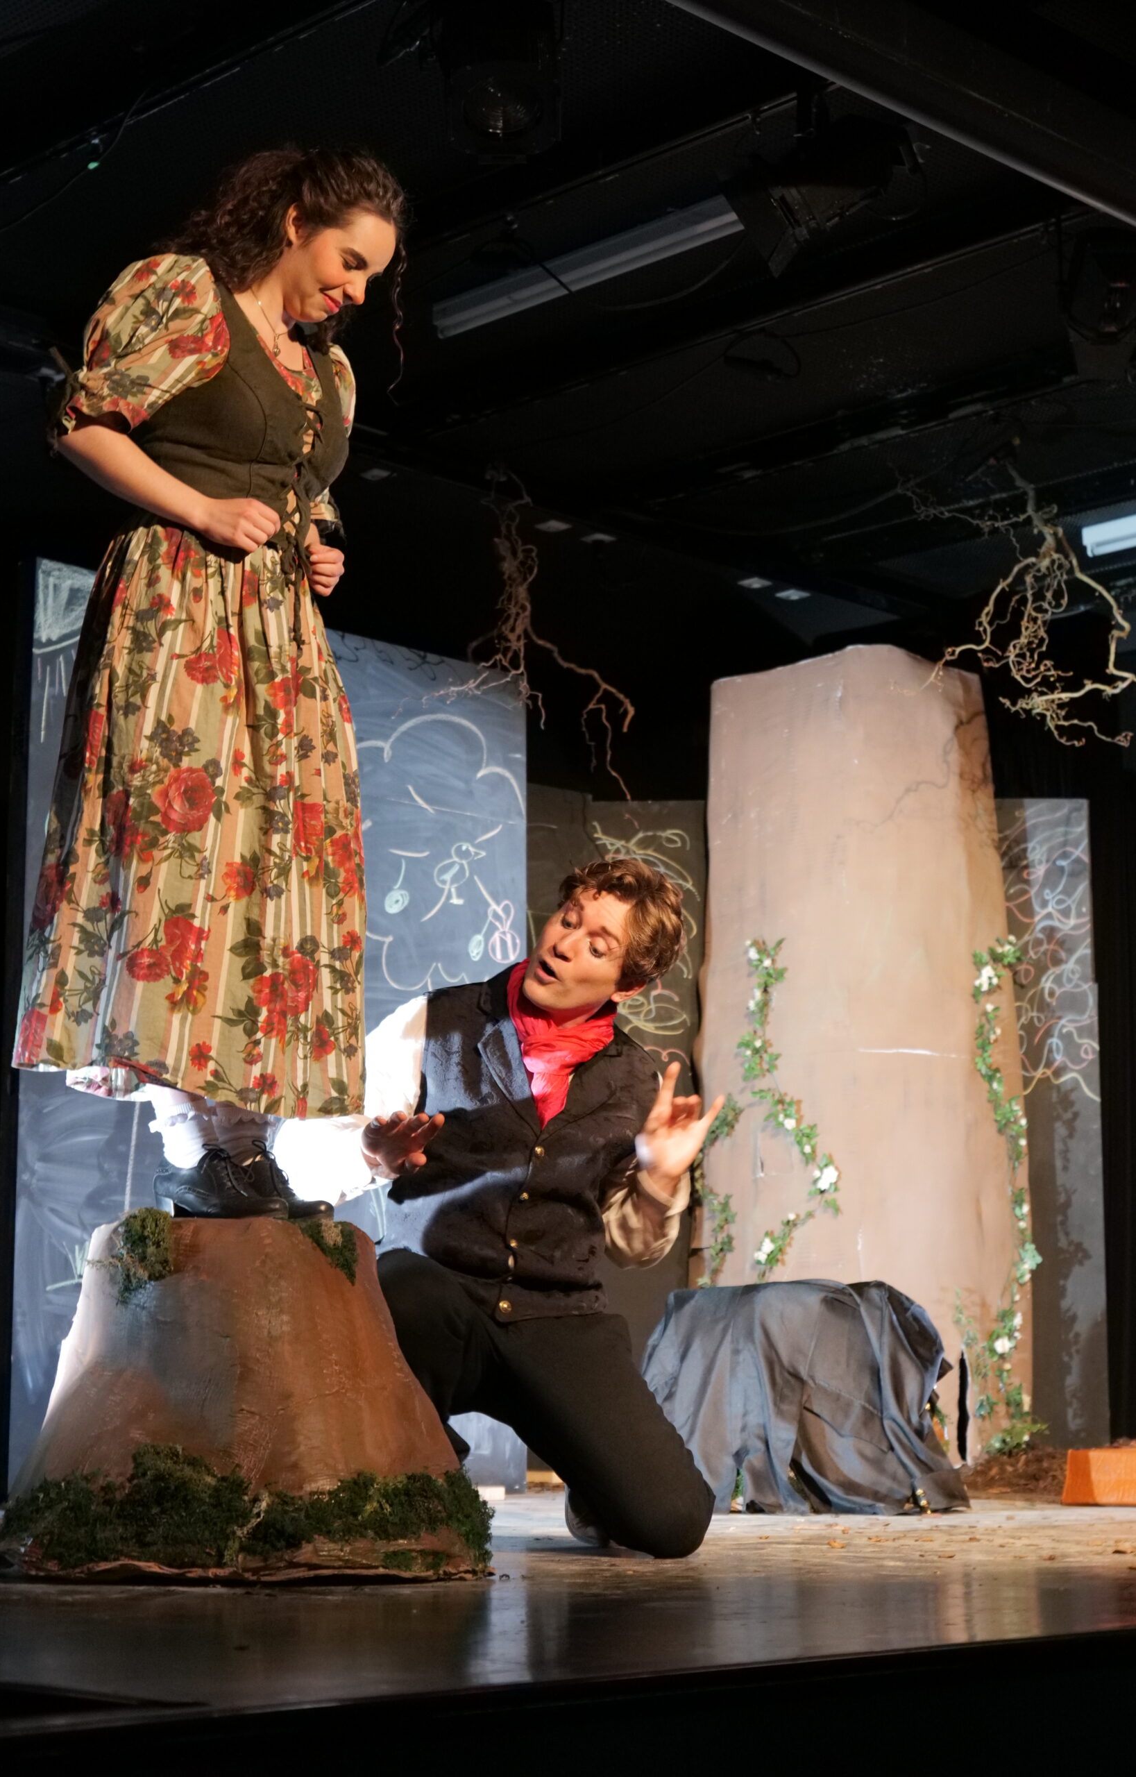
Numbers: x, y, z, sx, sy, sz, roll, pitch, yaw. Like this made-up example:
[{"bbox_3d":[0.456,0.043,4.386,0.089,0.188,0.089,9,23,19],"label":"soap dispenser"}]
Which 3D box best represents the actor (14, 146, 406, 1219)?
[{"bbox_3d":[-0.551,-0.331,4.554,0.530,1.670,0.560,-9,-14,43],"label":"actor"}]

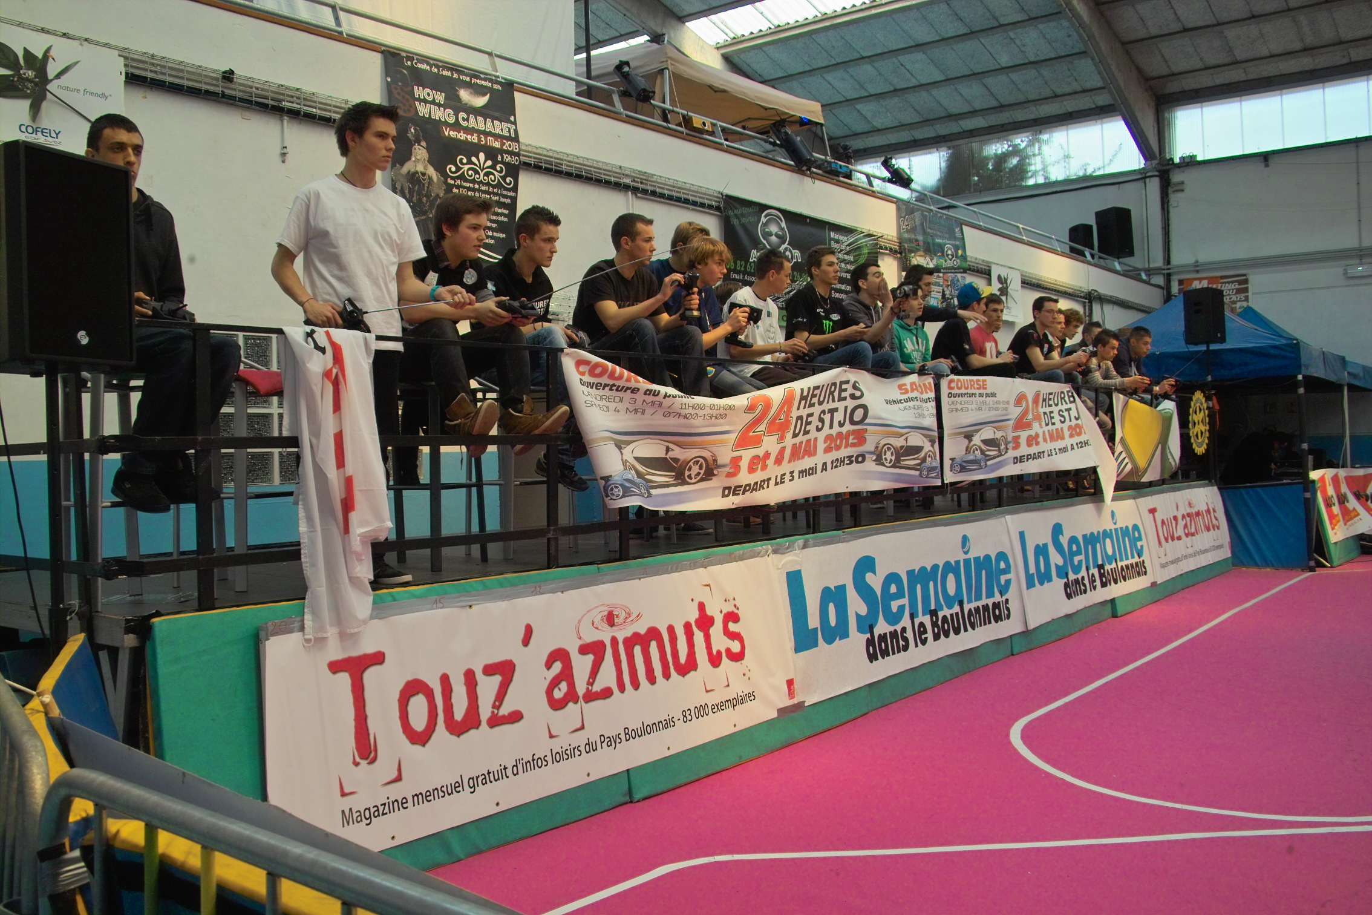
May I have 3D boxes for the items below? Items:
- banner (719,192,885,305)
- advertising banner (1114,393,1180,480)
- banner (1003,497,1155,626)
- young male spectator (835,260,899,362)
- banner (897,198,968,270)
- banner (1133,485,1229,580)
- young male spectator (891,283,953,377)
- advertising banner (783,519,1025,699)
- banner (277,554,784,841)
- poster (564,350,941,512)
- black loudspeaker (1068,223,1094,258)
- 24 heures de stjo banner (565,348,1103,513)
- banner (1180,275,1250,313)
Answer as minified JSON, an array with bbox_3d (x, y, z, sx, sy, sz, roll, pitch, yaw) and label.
[{"bbox_3d":[1.058,-1.626,10.208,0.050,0.920,2.450,0,1,39],"label":"banner"},{"bbox_3d":[4.332,-0.197,11.023,0.080,0.780,2.050,0,1,39],"label":"advertising banner"},{"bbox_3d":[3.221,0.778,9.430,0.040,0.820,2.980,-11,-6,39],"label":"banner"},{"bbox_3d":[1.226,-0.662,7.824,0.500,1.280,0.680,-2,1,-43],"label":"young male spectator"},{"bbox_3d":[2.472,-2.110,11.694,0.040,0.640,1.480,0,1,39],"label":"banner"},{"bbox_3d":[4.952,0.731,11.649,0.050,0.800,2.700,-11,-5,38],"label":"banner"},{"bbox_3d":[1.658,-0.560,8.388,0.480,1.330,0.680,-2,1,-43],"label":"young male spectator"},{"bbox_3d":[1.429,0.860,7.226,0.050,0.800,2.950,-11,-5,38],"label":"advertising banner"},{"bbox_3d":[-0.413,0.917,4.885,0.040,0.820,2.940,-11,-6,39],"label":"banner"},{"bbox_3d":[0.576,-0.120,6.309,0.150,0.760,3.470,0,1,39],"label":"poster"},{"bbox_3d":[5.598,-3.043,16.720,0.310,0.520,0.310,-2,1,-43],"label":"black loudspeaker"},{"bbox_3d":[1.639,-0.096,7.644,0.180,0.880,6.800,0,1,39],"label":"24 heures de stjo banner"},{"bbox_3d":[7.853,-2.339,17.622,1.000,0.700,0.040,0,1,39],"label":"banner"}]

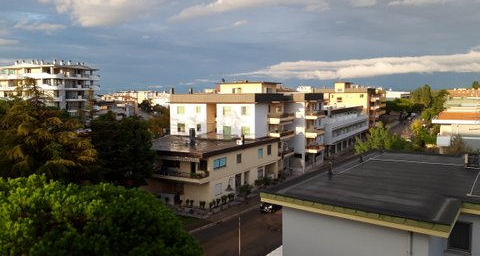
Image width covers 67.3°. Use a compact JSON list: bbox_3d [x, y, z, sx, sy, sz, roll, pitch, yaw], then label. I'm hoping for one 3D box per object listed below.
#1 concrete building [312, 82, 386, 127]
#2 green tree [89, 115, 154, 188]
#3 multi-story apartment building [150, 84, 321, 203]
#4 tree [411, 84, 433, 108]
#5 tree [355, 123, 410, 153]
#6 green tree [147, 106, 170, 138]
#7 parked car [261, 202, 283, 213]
[{"bbox_3d":[39.100,-7.129,132.933,22.000,17.300,29.000,3,7,32],"label":"concrete building"},{"bbox_3d":[-14.075,4.056,43.596,7.800,12.300,7.800,3,7,32],"label":"green tree"},{"bbox_3d":[-0.388,0.135,63.284,18.800,16.300,38.000,3,7,32],"label":"multi-story apartment building"},{"bbox_3d":[90.624,-12.019,179.679,10.500,18.000,10.500,3,7,32],"label":"tree"},{"bbox_3d":[19.695,4.425,50.665,7.500,10.200,7.500,3,7,32],"label":"tree"},{"bbox_3d":[-18.311,0.835,82.467,7.000,11.200,7.000,3,7,32],"label":"green tree"},{"bbox_3d":[4.263,9.351,45.096,1.750,1.470,4.200,3,7,32],"label":"parked car"}]

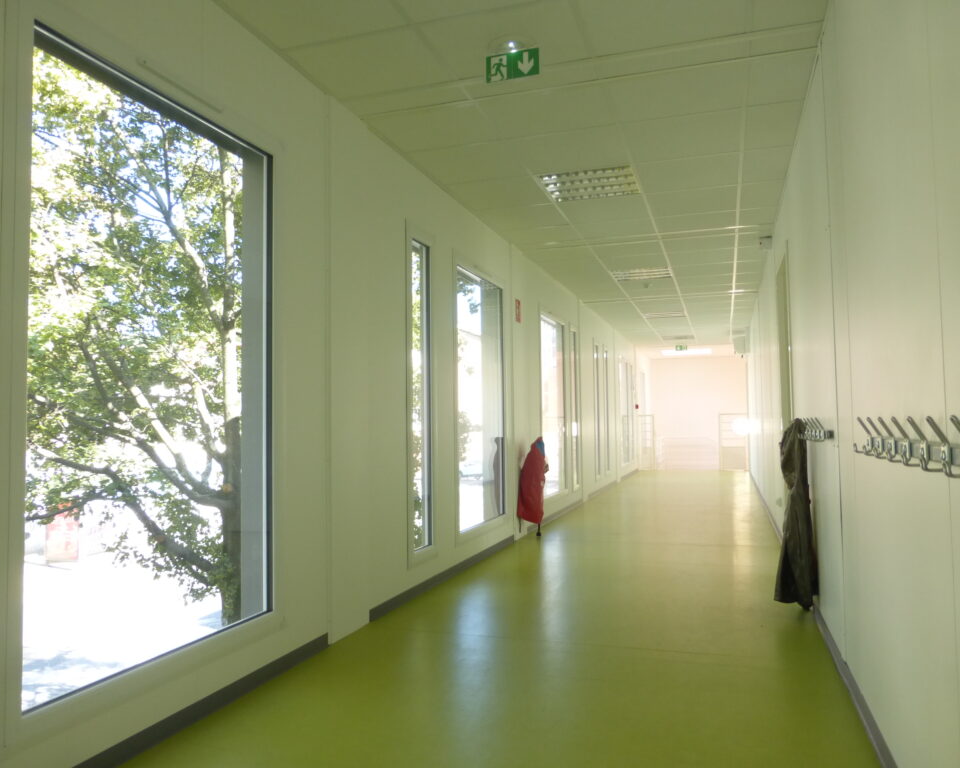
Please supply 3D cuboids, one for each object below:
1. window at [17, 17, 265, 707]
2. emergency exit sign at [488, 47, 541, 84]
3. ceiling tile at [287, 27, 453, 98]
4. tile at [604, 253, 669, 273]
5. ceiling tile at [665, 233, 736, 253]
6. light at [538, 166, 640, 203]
[{"bbox_3d":[-1.006,-0.033,2.293,0.080,1.783,1.043,-1,-3,19],"label":"window"},{"bbox_3d":[0.129,-1.240,2.769,0.209,0.103,0.015,-1,-3,19],"label":"emergency exit sign"},{"bbox_3d":[-0.455,-1.336,2.966,0.584,0.020,0.446,-1,-3,19],"label":"ceiling tile"},{"bbox_3d":[1.493,-1.166,6.812,0.600,0.020,0.595,-1,-3,19],"label":"tile"},{"bbox_3d":[1.882,-1.205,6.097,0.601,0.020,0.505,-1,-3,19],"label":"ceiling tile"},{"bbox_3d":[0.714,-1.303,4.551,0.600,0.080,0.595,-1,-3,19],"label":"light"}]

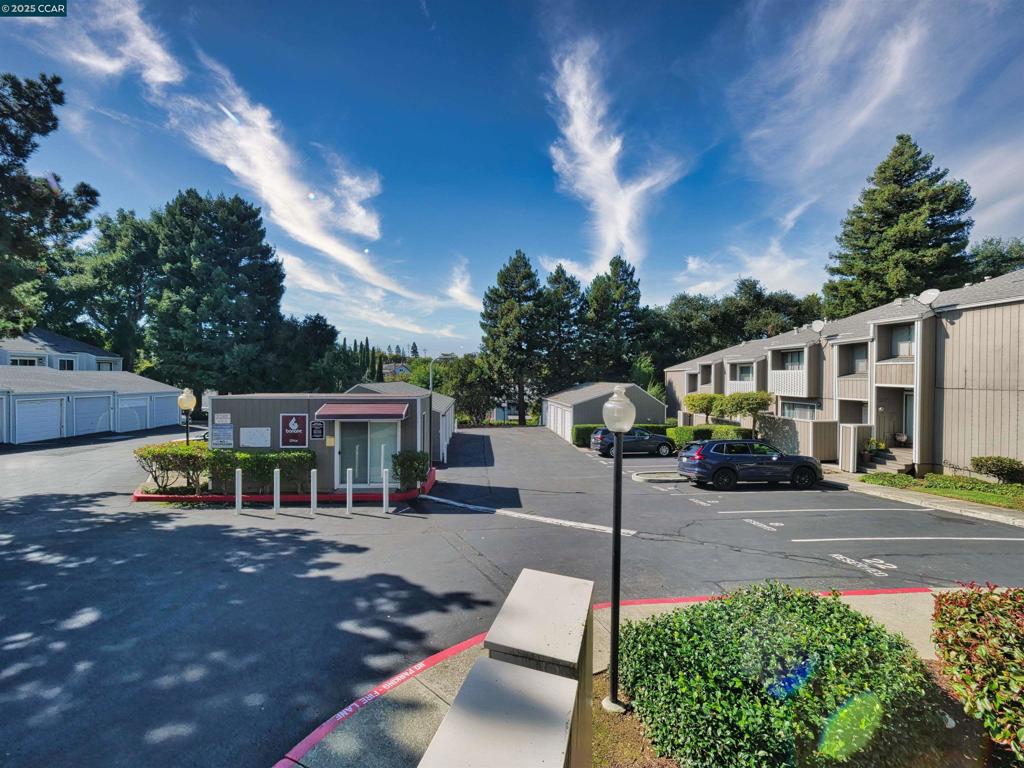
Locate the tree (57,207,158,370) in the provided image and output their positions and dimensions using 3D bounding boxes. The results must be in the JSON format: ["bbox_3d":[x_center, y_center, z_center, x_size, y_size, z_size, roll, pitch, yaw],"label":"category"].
[{"bbox_3d":[-39.000,-6.840,41.000,9.000,20.200,9.000,0,1,-5],"label":"tree"}]

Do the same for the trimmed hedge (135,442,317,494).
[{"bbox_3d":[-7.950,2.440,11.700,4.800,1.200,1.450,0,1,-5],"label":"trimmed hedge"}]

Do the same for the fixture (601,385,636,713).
[{"bbox_3d":[1.025,1.630,4.100,0.330,3.200,0.330,0,1,-5],"label":"fixture"}]

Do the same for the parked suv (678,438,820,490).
[{"bbox_3d":[8.580,2.810,15.000,4.680,1.690,1.870,0,-3,-1],"label":"parked suv"}]

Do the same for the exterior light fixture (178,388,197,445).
[{"bbox_3d":[-10.050,1.670,12.800,0.460,3.100,0.460,0,1,-5],"label":"exterior light fixture"}]

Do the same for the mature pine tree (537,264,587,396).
[{"bbox_3d":[5.550,-4.400,46.000,5.900,17.700,5.900,0,1,-5],"label":"mature pine tree"}]

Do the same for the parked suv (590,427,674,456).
[{"bbox_3d":[6.750,3.120,23.300,4.600,1.640,1.860,0,1,-5],"label":"parked suv"}]

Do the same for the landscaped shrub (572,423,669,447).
[{"bbox_3d":[7.350,3.500,28.200,6.600,1.370,1.300,0,1,-5],"label":"landscaped shrub"}]

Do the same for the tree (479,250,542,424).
[{"bbox_3d":[0.300,-4.600,41.000,6.800,17.400,6.800,0,1,-5],"label":"tree"}]

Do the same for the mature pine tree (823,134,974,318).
[{"bbox_3d":[30.800,-8.200,33.000,9.000,23.500,9.000,0,1,-5],"label":"mature pine tree"}]

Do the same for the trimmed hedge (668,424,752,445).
[{"bbox_3d":[10.200,3.000,21.900,2.200,1.600,5.000,0,1,-5],"label":"trimmed hedge"}]

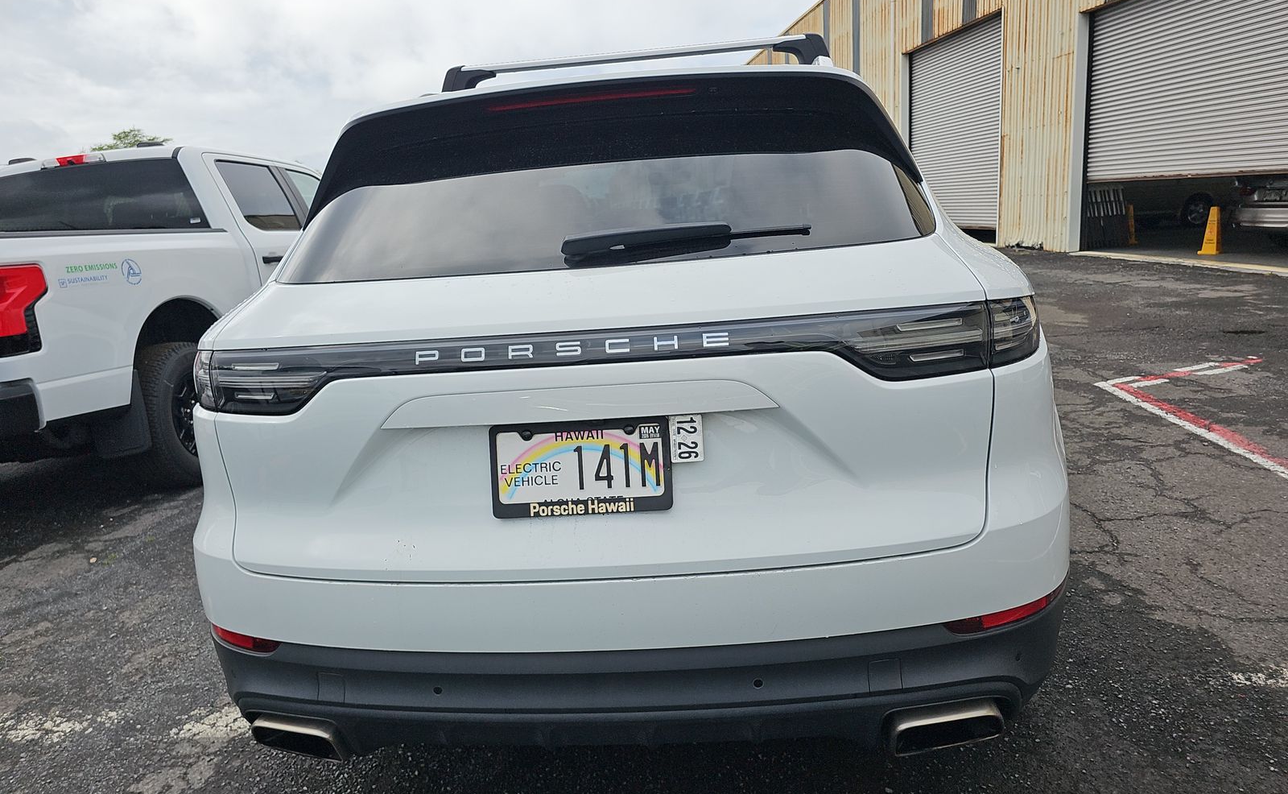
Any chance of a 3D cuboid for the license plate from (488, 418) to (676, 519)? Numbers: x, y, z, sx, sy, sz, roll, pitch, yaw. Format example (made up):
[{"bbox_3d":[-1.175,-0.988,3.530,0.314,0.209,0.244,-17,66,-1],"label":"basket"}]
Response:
[{"bbox_3d":[-0.109,0.121,1.464,0.311,0.160,0.020,-3,1,6],"label":"license plate"}]

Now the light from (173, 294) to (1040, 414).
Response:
[{"bbox_3d":[-0.108,-0.072,1.579,1.720,0.145,0.320,-3,13,6],"label":"light"}]

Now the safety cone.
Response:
[{"bbox_3d":[8.014,-2.340,12.038,0.265,0.660,0.265,-11,15,-29],"label":"safety cone"}]

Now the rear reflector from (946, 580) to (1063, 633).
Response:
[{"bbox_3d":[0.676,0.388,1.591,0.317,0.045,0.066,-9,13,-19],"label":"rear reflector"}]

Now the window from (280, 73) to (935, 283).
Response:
[{"bbox_3d":[-0.107,-0.411,1.780,1.340,0.497,0.171,-3,-29,6],"label":"window"}]

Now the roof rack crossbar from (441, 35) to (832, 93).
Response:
[{"bbox_3d":[-0.041,-1.097,2.844,1.280,0.097,0.090,-3,13,6],"label":"roof rack crossbar"}]

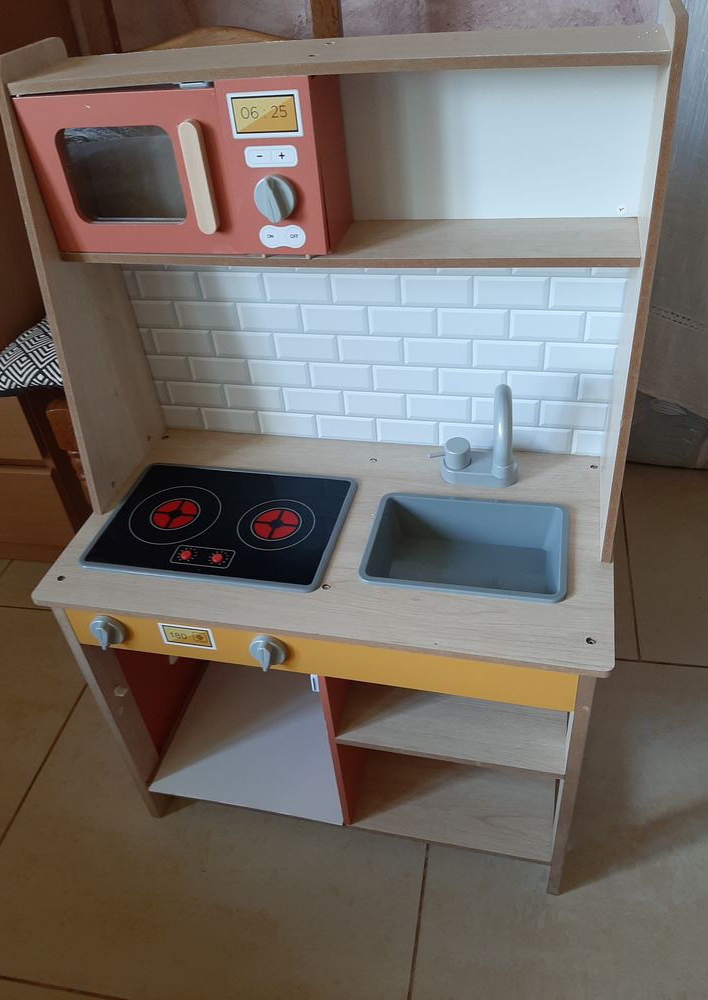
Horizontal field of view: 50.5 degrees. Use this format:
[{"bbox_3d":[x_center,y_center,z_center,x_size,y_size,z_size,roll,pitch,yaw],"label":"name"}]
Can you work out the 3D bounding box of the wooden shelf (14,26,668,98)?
[{"bbox_3d":[-0.028,-0.390,0.673,0.577,0.012,0.106,5,40,13],"label":"wooden shelf"}]

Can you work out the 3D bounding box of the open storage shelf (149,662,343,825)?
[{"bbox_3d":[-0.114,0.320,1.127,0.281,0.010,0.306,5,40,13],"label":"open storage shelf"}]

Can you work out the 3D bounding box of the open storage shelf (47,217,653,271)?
[{"bbox_3d":[-0.017,-0.263,0.764,0.577,0.009,0.103,5,40,13],"label":"open storage shelf"}]

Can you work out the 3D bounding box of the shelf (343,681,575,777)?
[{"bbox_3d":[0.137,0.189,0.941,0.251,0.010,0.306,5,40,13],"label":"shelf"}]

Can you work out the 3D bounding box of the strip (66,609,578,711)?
[{"bbox_3d":[-0.050,0.152,0.773,0.541,0.071,0.014,5,40,13],"label":"strip"}]

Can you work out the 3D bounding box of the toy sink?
[{"bbox_3d":[0.122,0.066,0.827,0.213,0.056,0.152,5,40,13],"label":"toy sink"}]

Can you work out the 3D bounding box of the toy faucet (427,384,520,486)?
[{"bbox_3d":[0.132,-0.070,0.841,0.108,0.144,0.080,5,40,13],"label":"toy faucet"}]

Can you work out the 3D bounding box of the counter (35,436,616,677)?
[{"bbox_3d":[-0.019,0.030,0.858,0.597,0.010,0.331,5,40,13],"label":"counter"}]

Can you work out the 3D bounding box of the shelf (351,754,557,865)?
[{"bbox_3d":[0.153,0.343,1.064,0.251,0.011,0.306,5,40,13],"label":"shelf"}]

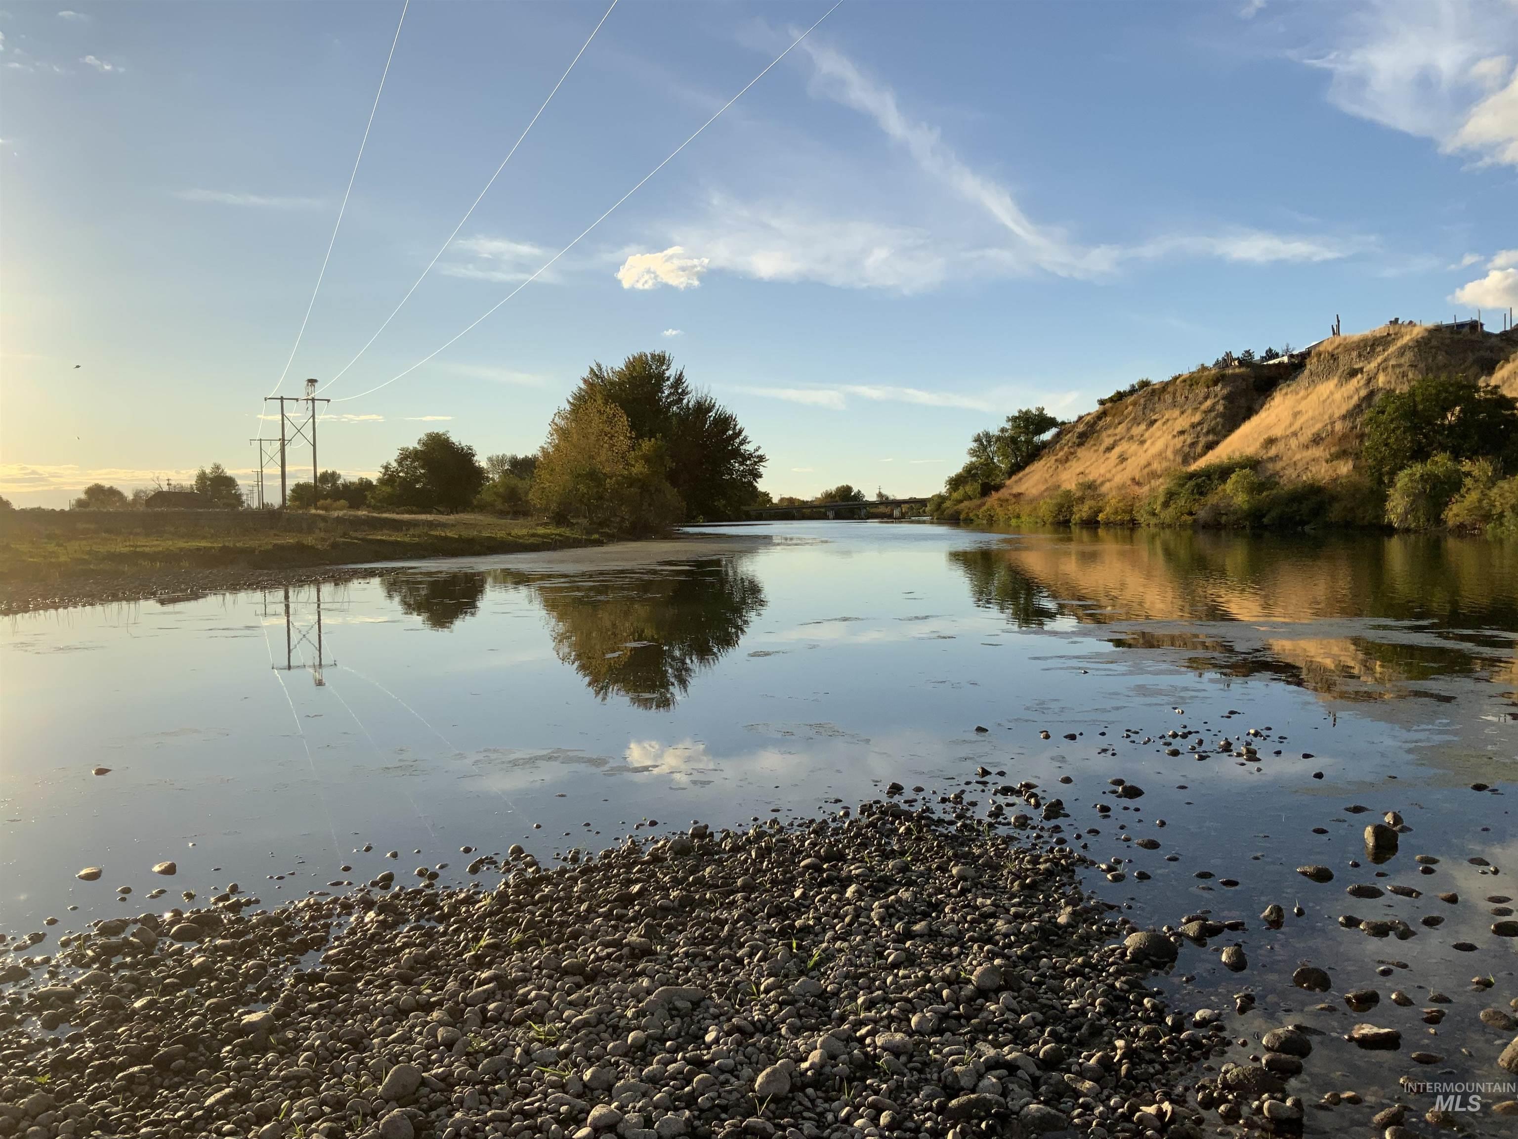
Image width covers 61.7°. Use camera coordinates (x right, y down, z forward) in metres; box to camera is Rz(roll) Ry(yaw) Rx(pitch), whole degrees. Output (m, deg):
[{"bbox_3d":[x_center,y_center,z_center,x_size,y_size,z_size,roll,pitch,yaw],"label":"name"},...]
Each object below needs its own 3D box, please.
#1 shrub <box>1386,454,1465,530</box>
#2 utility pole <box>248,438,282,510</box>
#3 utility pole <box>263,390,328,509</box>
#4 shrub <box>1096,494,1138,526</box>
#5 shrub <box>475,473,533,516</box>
[{"bbox_3d":[52.888,-6.122,101.000,5.700,6.100,5.200,1,3,28],"label":"shrub"},{"bbox_3d":[-95.369,-18.577,249.000,7.500,14.200,0.600,-2,3,-23],"label":"utility pole"},{"bbox_3d":[-56.990,-14.468,157.500,7.400,14.500,0.600,-2,3,-23],"label":"utility pole"},{"bbox_3d":[49.005,-8.195,174.000,5.400,4.200,4.600,0,3,16],"label":"shrub"},{"bbox_3d":[-35.441,-10.375,178.000,8.000,6.100,6.800,-1,2,-11],"label":"shrub"}]

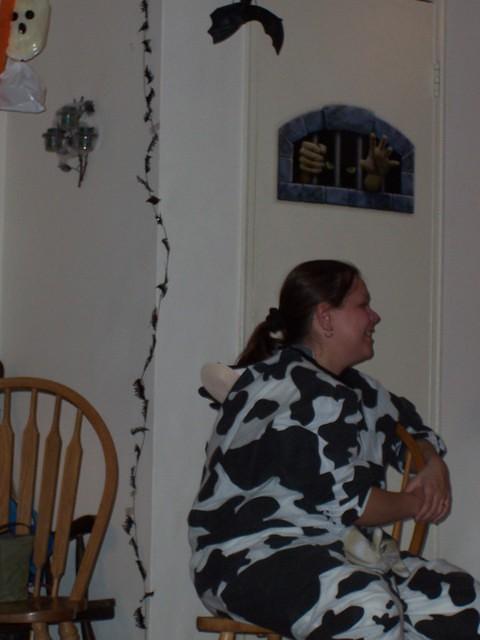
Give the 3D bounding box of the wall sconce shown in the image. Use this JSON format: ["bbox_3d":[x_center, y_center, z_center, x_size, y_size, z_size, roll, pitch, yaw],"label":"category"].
[{"bbox_3d":[-0.432,-0.456,5.270,0.090,0.235,0.170,3,-3,-40],"label":"wall sconce"}]

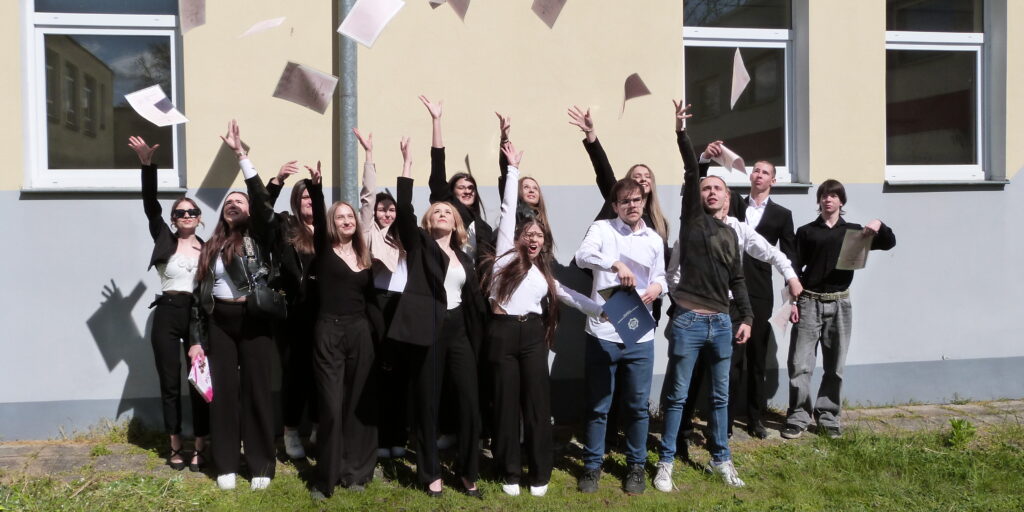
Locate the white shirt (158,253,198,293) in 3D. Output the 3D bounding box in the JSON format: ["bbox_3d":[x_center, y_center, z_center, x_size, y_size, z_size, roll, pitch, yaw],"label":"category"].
[{"bbox_3d":[-2.125,0.108,6.220,0.260,0.250,0.220,-1,3,-11],"label":"white shirt"}]

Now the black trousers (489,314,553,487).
[{"bbox_3d":[0.049,0.833,5.630,0.360,0.990,0.270,-1,2,-2],"label":"black trousers"}]

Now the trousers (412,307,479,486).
[{"bbox_3d":[-0.377,0.809,5.620,0.380,1.020,0.300,-1,2,-5],"label":"trousers"}]

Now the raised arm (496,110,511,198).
[{"bbox_3d":[-0.043,-0.636,6.500,0.140,0.660,0.180,-1,3,0],"label":"raised arm"}]

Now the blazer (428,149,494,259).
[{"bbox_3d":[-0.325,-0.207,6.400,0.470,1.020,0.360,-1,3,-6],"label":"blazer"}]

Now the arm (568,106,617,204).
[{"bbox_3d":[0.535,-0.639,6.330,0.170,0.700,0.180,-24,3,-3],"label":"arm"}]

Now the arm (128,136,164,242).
[{"bbox_3d":[-2.317,-0.419,6.240,0.170,0.680,0.170,-8,7,-8],"label":"arm"}]

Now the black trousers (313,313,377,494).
[{"bbox_3d":[-0.944,0.825,5.500,0.370,1.010,0.300,-1,3,0],"label":"black trousers"}]

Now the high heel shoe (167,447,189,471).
[{"bbox_3d":[-2.138,1.293,6.250,0.090,0.120,0.230,-2,3,-22],"label":"high heel shoe"}]

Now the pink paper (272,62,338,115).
[{"bbox_3d":[-1.084,-0.881,5.130,0.295,0.210,0.025,14,24,-31],"label":"pink paper"}]

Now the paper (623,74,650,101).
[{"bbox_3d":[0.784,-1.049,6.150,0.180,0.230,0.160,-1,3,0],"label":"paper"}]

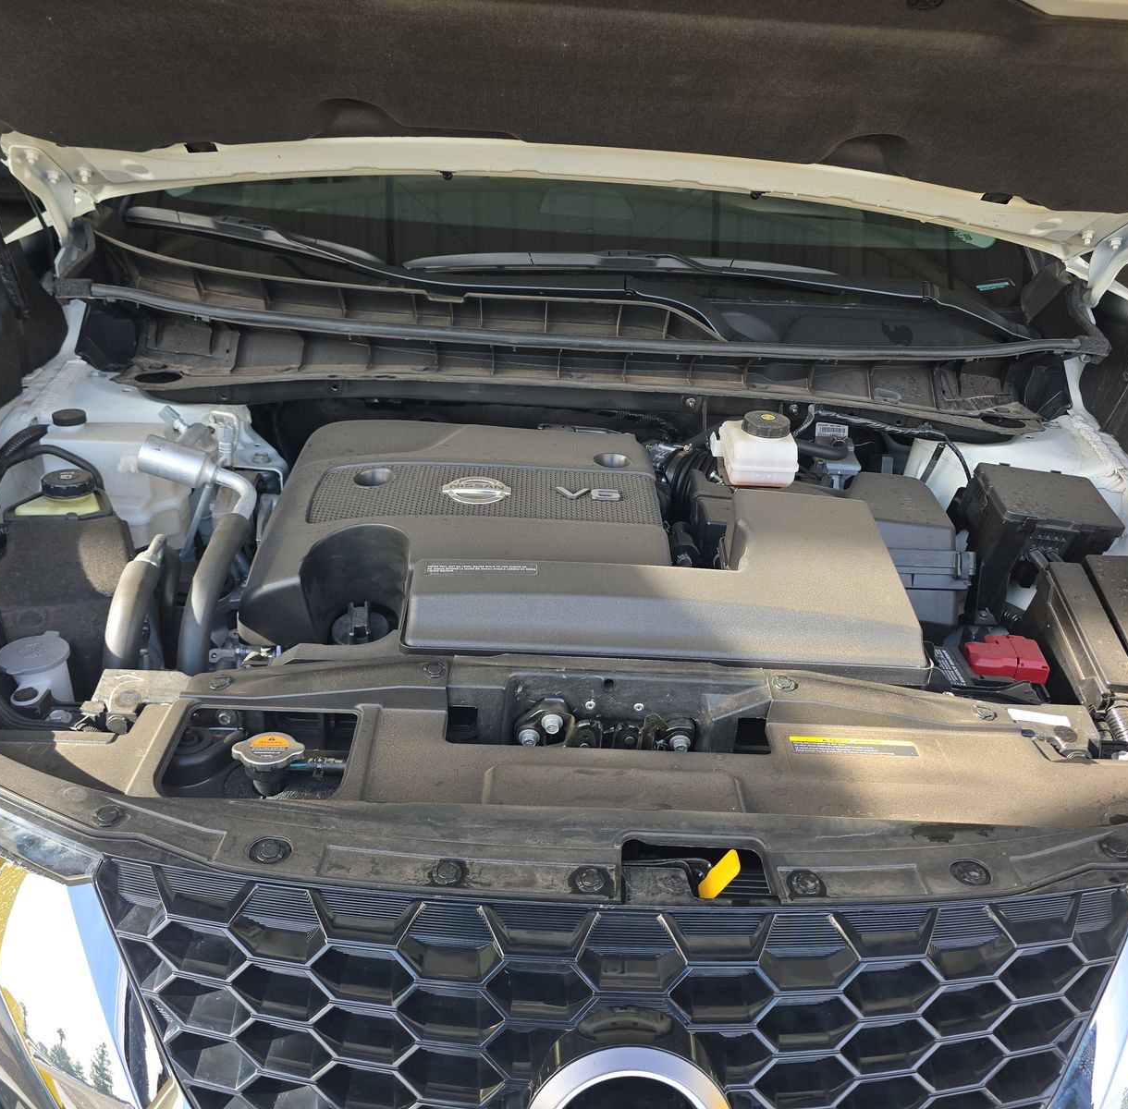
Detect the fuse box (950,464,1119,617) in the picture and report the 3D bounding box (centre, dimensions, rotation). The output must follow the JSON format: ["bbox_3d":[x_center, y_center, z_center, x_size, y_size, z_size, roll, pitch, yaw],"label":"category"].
[{"bbox_3d":[0.547,-0.016,1.143,0.126,0.118,0.140,7,29,6],"label":"fuse box"}]

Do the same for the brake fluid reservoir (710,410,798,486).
[{"bbox_3d":[0.232,-0.123,1.190,0.088,0.076,0.072,3,29,-3],"label":"brake fluid reservoir"}]

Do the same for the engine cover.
[{"bbox_3d":[-0.104,-0.024,1.076,0.410,0.120,0.330,3,29,-3],"label":"engine cover"}]

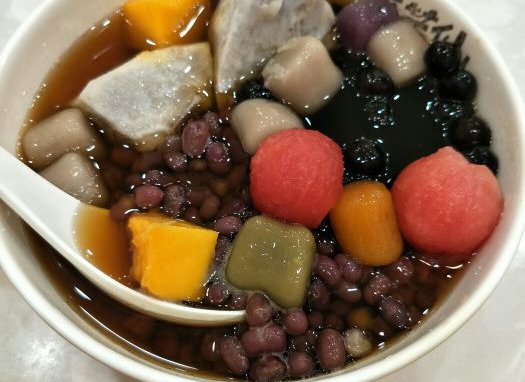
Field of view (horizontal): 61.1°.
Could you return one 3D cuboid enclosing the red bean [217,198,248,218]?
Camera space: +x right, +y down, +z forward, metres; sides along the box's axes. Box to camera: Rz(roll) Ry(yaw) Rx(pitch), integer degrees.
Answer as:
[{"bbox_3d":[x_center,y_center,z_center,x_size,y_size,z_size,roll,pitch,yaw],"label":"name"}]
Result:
[{"bbox_3d":[-0.010,0.005,0.141,0.010,0.006,0.007,-15,66,-11],"label":"red bean"}]

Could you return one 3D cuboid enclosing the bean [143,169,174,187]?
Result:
[{"bbox_3d":[-0.035,-0.004,0.150,0.011,0.007,0.007,16,65,6],"label":"bean"}]

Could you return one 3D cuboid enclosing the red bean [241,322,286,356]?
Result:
[{"bbox_3d":[0.000,0.040,0.121,0.013,0.009,0.009,-8,65,-7],"label":"red bean"}]

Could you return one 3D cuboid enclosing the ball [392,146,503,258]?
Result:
[{"bbox_3d":[0.052,0.004,0.127,0.030,0.029,0.030,1,64,-1],"label":"ball"}]

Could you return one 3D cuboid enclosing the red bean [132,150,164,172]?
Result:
[{"bbox_3d":[-0.040,-0.011,0.155,0.011,0.008,0.008,-17,66,-9],"label":"red bean"}]

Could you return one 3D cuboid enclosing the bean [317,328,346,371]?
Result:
[{"bbox_3d":[0.018,0.041,0.115,0.007,0.006,0.011,-1,64,-2],"label":"bean"}]

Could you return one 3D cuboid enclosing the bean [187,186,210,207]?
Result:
[{"bbox_3d":[-0.021,0.002,0.147,0.008,0.007,0.007,-10,66,-8],"label":"bean"}]

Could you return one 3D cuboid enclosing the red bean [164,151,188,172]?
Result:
[{"bbox_3d":[-0.028,-0.010,0.147,0.008,0.006,0.006,31,66,11],"label":"red bean"}]

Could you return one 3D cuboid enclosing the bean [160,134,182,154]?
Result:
[{"bbox_3d":[-0.031,-0.016,0.151,0.008,0.006,0.007,-28,69,-16],"label":"bean"}]

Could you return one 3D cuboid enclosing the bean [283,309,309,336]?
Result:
[{"bbox_3d":[0.009,0.035,0.117,0.006,0.006,0.007,-13,65,-8],"label":"bean"}]

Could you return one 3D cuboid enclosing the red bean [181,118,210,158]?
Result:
[{"bbox_3d":[-0.023,-0.018,0.155,0.009,0.009,0.013,3,64,0],"label":"red bean"}]

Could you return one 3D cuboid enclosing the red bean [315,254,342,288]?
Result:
[{"bbox_3d":[0.019,0.022,0.124,0.006,0.006,0.010,-20,66,-11],"label":"red bean"}]

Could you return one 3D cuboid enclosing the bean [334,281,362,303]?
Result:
[{"bbox_3d":[0.024,0.028,0.124,0.008,0.006,0.006,13,64,5],"label":"bean"}]

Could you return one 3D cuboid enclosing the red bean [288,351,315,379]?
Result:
[{"bbox_3d":[0.011,0.049,0.125,0.007,0.008,0.008,2,64,0],"label":"red bean"}]

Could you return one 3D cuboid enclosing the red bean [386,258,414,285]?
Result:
[{"bbox_3d":[0.039,0.023,0.125,0.006,0.006,0.009,37,69,15],"label":"red bean"}]

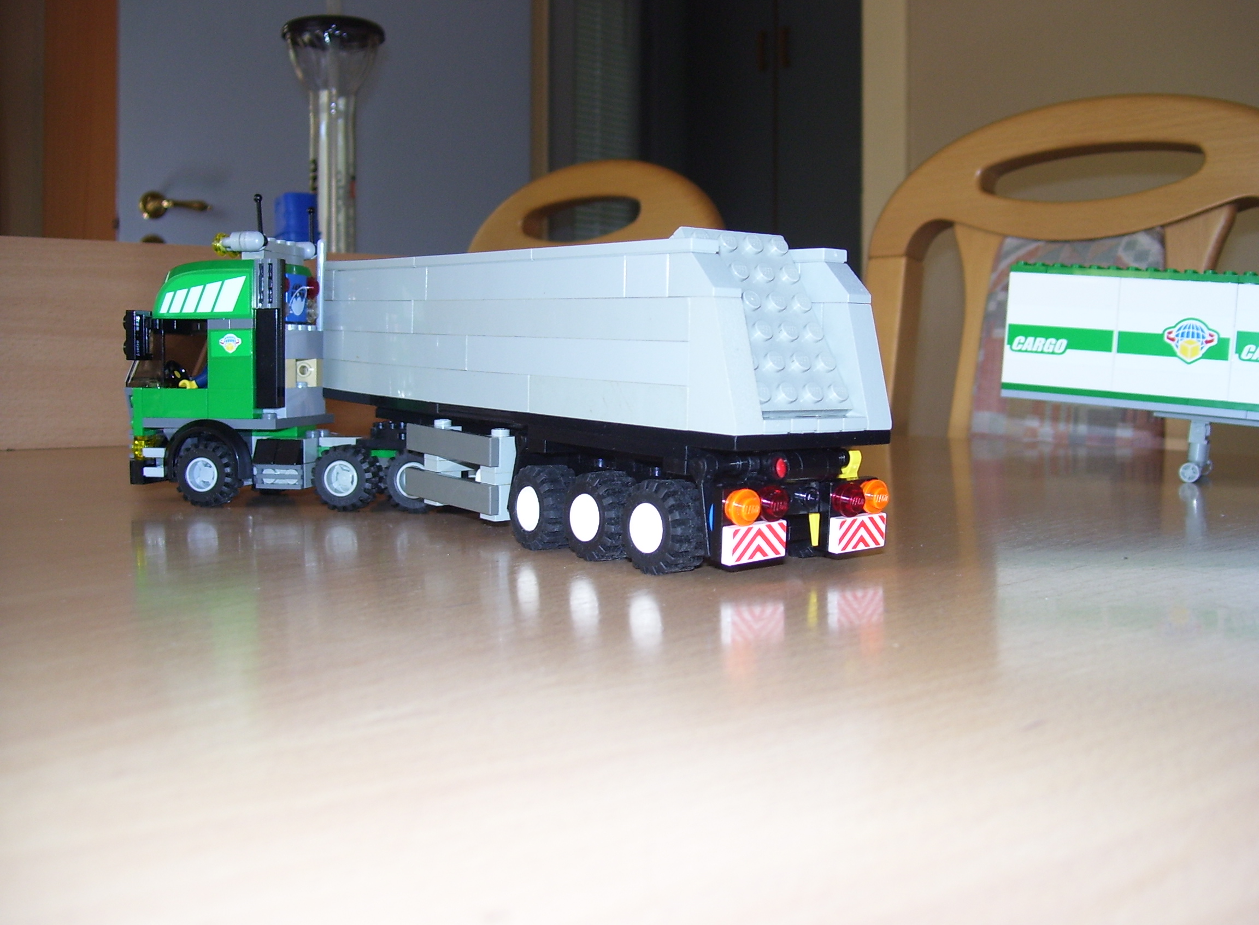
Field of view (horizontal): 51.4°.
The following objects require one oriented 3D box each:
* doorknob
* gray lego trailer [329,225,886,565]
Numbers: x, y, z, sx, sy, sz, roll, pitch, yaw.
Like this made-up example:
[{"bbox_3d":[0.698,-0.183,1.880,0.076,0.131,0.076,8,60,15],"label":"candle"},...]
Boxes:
[{"bbox_3d":[-0.764,-0.433,2.200,0.118,0.048,0.060,-3,5,-35],"label":"doorknob"},{"bbox_3d":[-0.020,-0.021,0.368,0.055,0.080,0.211,-3,5,-37],"label":"gray lego trailer"}]

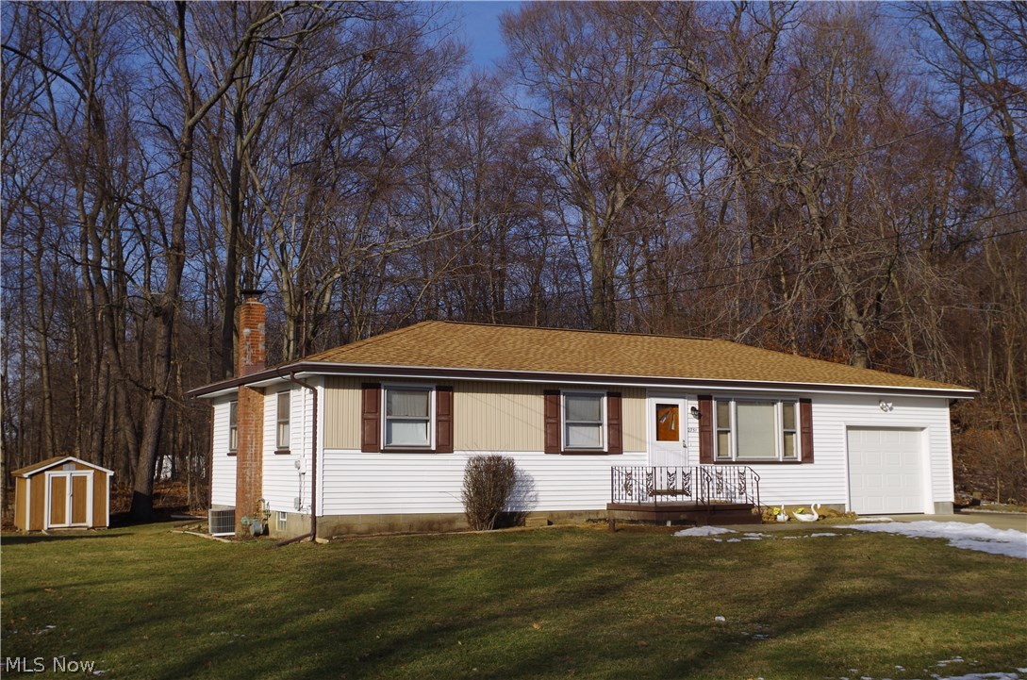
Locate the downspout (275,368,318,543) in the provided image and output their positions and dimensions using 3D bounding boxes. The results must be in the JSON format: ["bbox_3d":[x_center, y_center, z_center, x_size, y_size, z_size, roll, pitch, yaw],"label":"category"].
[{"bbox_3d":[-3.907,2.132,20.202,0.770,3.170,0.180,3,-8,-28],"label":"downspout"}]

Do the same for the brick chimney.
[{"bbox_3d":[-5.624,1.568,23.797,0.470,5.190,0.420,3,-8,-28],"label":"brick chimney"}]

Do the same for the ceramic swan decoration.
[{"bbox_3d":[6.373,3.747,24.124,0.590,0.390,0.260,1,-7,-7],"label":"ceramic swan decoration"}]

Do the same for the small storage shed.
[{"bbox_3d":[-14.430,4.875,35.518,2.716,2.259,2.312,4,-8,-32],"label":"small storage shed"}]

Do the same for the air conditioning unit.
[{"bbox_3d":[-6.278,3.981,24.211,0.620,0.565,0.580,3,-8,-28],"label":"air conditioning unit"}]

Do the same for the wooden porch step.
[{"bbox_3d":[3.405,3.516,22.373,2.240,0.401,2.300,3,-8,-28],"label":"wooden porch step"}]

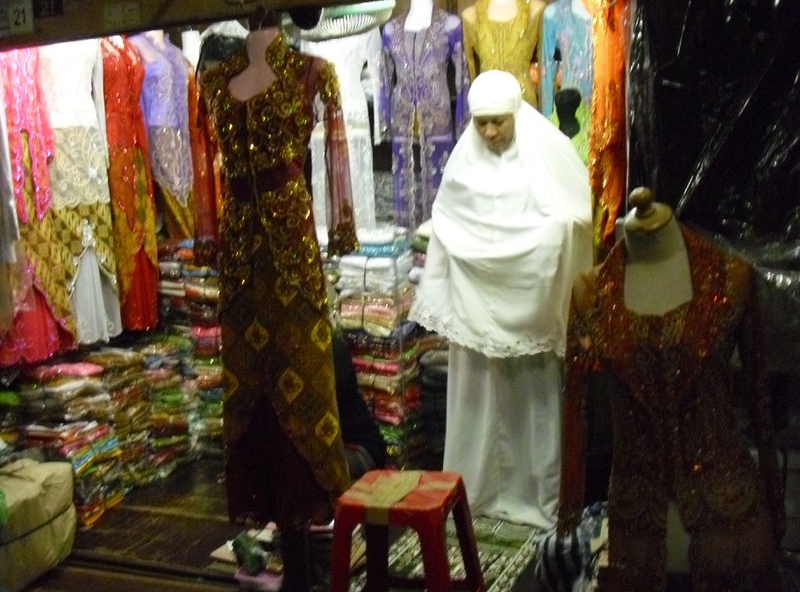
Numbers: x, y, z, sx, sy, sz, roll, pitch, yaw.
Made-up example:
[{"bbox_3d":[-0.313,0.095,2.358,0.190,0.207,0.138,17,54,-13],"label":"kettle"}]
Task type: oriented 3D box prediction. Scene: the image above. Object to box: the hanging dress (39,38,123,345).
[{"bbox_3d":[-1.383,-0.461,3.800,0.350,1.310,0.280,-4,6,-32],"label":"hanging dress"}]

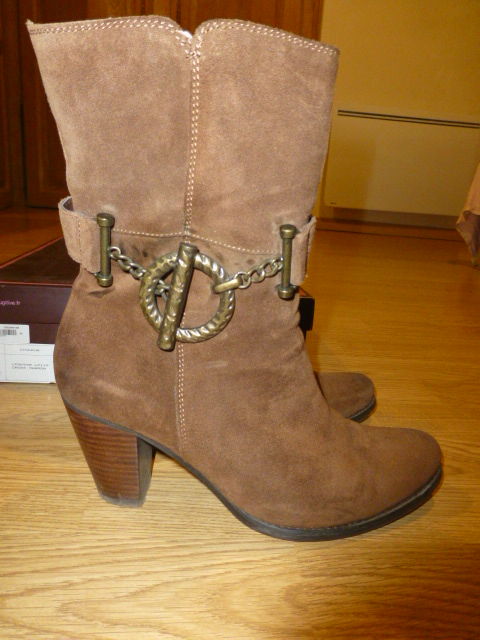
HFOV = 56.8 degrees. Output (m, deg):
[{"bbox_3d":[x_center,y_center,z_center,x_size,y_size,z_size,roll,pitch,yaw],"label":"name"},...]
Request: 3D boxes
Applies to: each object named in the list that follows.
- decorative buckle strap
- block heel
[{"bbox_3d":[-0.025,-0.018,0.241,0.115,0.067,0.036,3,17,-5],"label":"decorative buckle strap"},{"bbox_3d":[-0.089,0.083,0.306,0.051,0.066,0.053,3,17,-5],"label":"block heel"}]

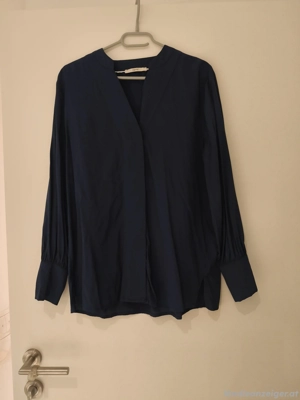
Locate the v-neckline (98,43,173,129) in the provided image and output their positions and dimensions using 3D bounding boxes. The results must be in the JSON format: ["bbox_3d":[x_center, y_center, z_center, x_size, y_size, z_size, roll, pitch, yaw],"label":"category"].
[{"bbox_3d":[-0.037,-0.292,0.685,0.200,0.215,0.060,-1,2,1],"label":"v-neckline"}]

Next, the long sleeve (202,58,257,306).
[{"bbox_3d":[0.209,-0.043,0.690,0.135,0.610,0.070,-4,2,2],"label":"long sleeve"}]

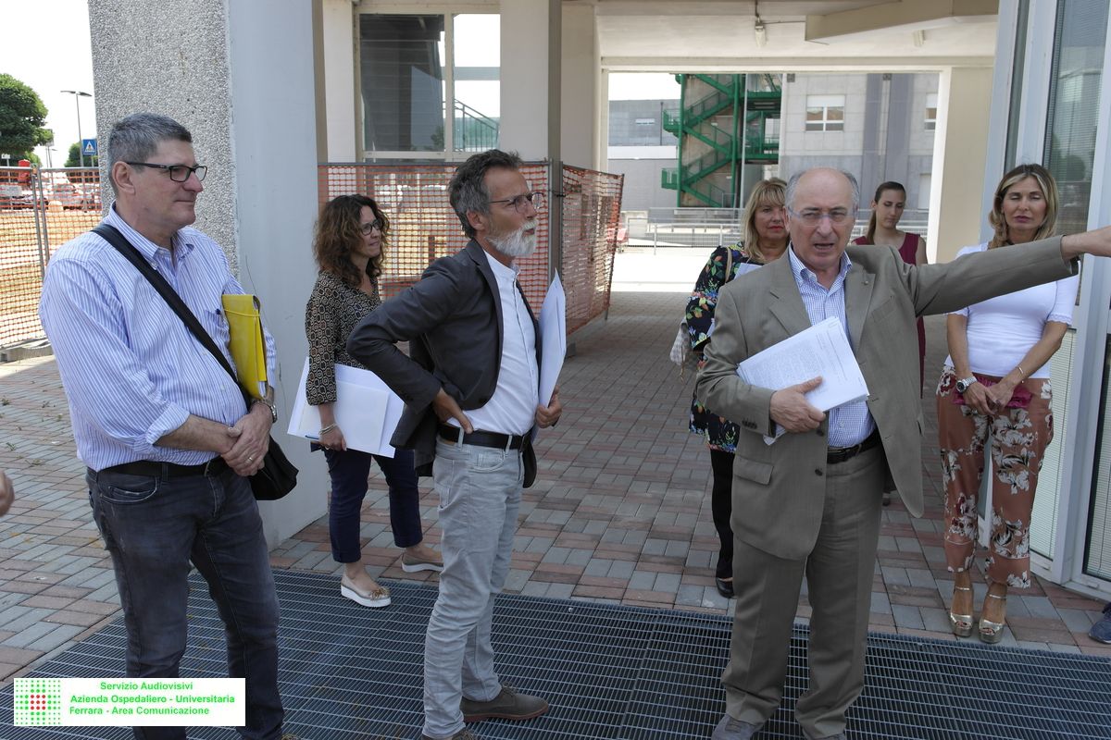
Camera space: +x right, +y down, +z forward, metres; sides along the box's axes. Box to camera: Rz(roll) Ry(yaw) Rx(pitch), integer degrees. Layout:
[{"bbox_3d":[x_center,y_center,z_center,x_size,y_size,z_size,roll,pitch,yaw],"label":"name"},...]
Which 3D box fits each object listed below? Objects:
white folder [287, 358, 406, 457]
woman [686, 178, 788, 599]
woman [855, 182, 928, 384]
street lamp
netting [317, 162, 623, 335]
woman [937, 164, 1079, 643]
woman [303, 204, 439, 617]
[{"bbox_3d":[-0.780,0.139,3.510,0.420,0.300,0.020,12,-2,2],"label":"white folder"},{"bbox_3d":[0.825,0.086,3.712,0.550,1.660,0.380,2,10,7],"label":"woman"},{"bbox_3d":[1.715,-0.123,4.872,0.450,1.690,0.320,2,10,12],"label":"woman"},{"bbox_3d":[-23.325,-10.742,45.507,0.320,5.790,1.950,5,11,23],"label":"street lamp"},{"bbox_3d":[-1.046,-1.551,11.632,3.100,1.860,3.250,3,10,13],"label":"netting"},{"bbox_3d":[1.629,0.127,3.361,0.500,1.710,0.380,5,11,25],"label":"woman"},{"bbox_3d":[-0.699,0.108,3.688,0.480,1.600,0.480,5,11,23],"label":"woman"}]

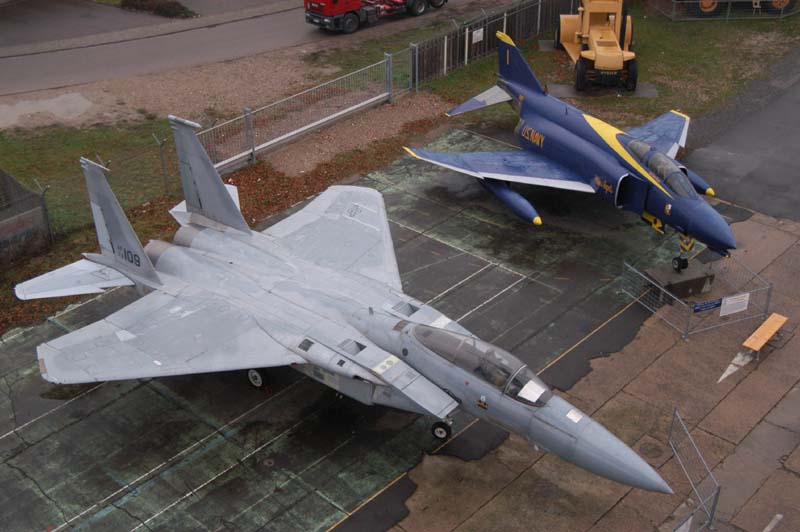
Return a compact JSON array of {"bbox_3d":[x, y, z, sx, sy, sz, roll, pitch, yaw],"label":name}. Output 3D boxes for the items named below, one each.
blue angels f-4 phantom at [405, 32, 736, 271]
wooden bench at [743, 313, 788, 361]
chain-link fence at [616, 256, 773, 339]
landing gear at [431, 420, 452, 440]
[{"bbox_3d":[7.054,-4.407,38.669,11.710,5.050,17.500,-10,25,-16],"label":"blue angels f-4 phantom"},{"bbox_3d":[10.845,2.148,31.645,0.460,0.490,2.170,23,39,36],"label":"wooden bench"},{"bbox_3d":[9.283,0.749,33.516,3.400,1.100,2.950,-11,32,-15],"label":"chain-link fence"},{"bbox_3d":[1.117,4.363,28.353,0.600,0.620,0.300,21,38,34],"label":"landing gear"}]

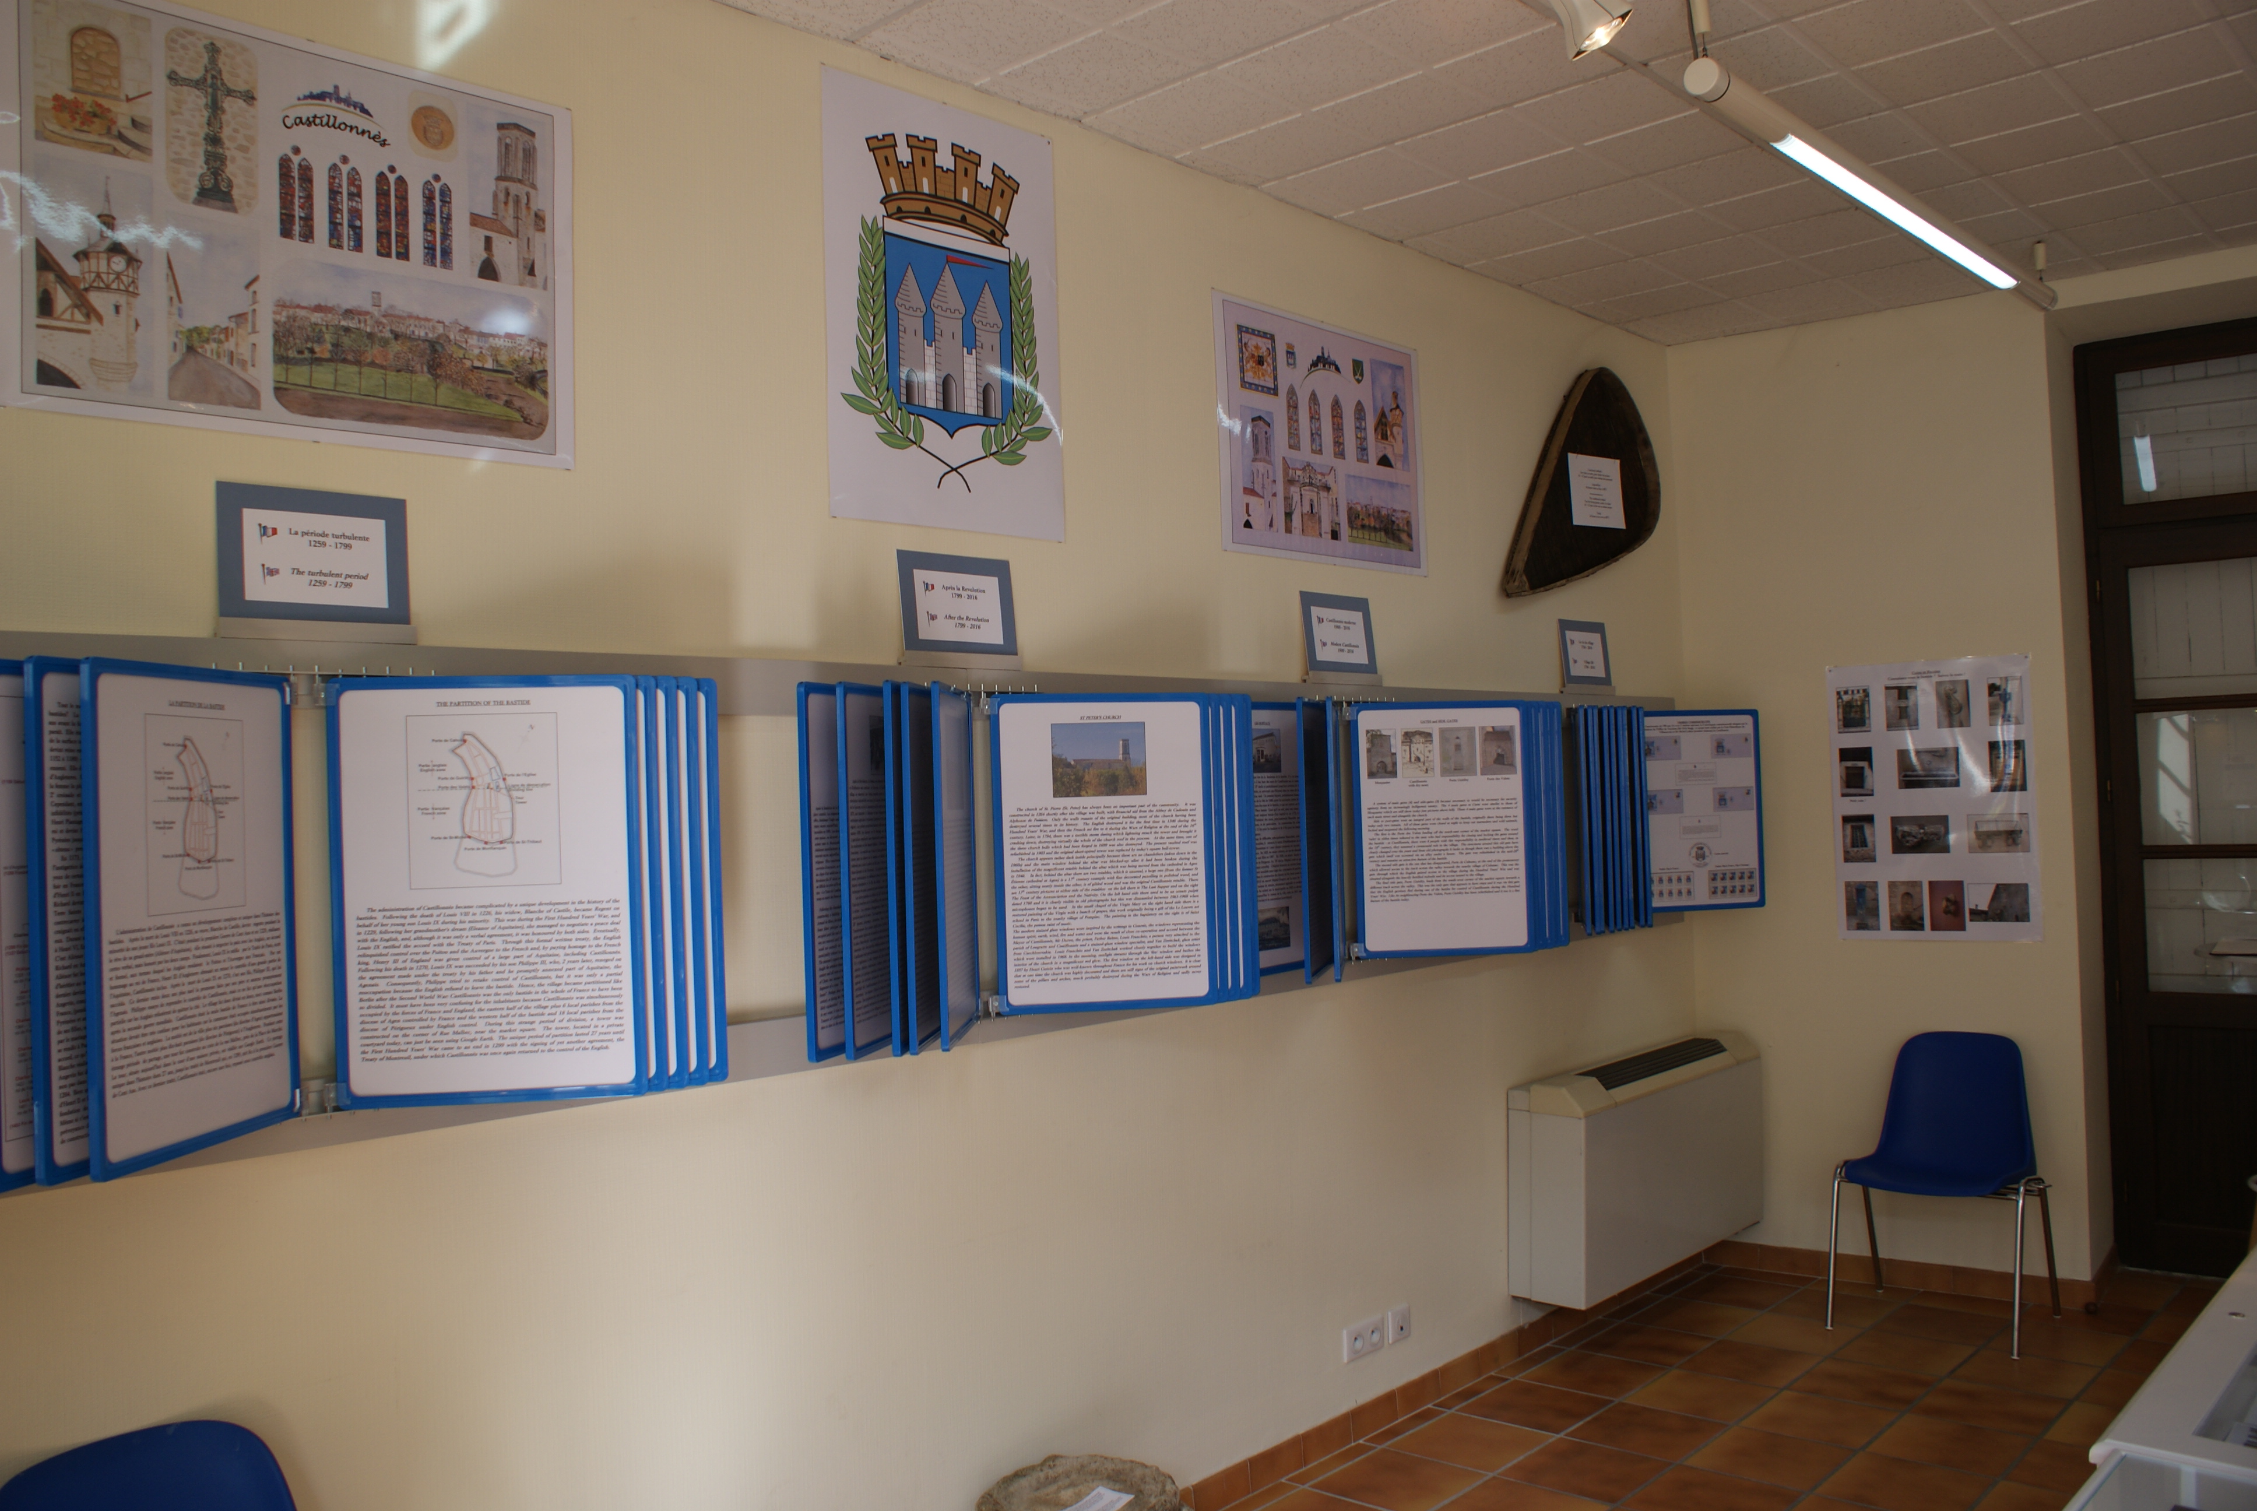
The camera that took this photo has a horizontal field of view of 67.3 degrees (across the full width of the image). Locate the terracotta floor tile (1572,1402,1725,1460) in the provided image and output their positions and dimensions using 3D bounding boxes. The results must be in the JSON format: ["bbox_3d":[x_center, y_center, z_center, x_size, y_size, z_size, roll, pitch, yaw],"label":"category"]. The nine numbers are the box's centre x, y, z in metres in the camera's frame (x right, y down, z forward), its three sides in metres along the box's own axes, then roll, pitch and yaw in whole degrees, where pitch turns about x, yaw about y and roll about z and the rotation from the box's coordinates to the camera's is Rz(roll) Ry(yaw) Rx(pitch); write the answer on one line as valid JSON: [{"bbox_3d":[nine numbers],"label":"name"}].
[{"bbox_3d":[1.263,1.644,4.112,0.295,0.010,0.295,-4,-2,43],"label":"terracotta floor tile"}]

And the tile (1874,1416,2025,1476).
[{"bbox_3d":[1.902,1.602,3.920,0.295,0.010,0.295,-4,-2,43],"label":"tile"}]

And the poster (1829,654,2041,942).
[{"bbox_3d":[2.462,0.141,5.191,0.585,0.850,0.005,-3,-2,37],"label":"poster"}]

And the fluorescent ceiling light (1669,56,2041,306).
[{"bbox_3d":[1.802,-1.250,3.894,0.058,0.058,2.232,-3,-2,43],"label":"fluorescent ceiling light"}]

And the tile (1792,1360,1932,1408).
[{"bbox_3d":[1.929,1.649,4.430,0.300,0.010,0.300,-3,-2,43],"label":"tile"}]

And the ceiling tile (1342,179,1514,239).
[{"bbox_3d":[0.763,-1.359,4.226,0.345,0.016,0.295,-4,-2,43],"label":"ceiling tile"}]

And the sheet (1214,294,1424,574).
[{"bbox_3d":[0.497,-0.782,4.244,0.005,0.600,0.840,-3,-2,43],"label":"sheet"}]

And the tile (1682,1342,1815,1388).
[{"bbox_3d":[1.702,1.663,4.643,0.300,0.010,0.300,-3,-2,43],"label":"tile"}]

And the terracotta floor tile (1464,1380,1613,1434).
[{"bbox_3d":[1.044,1.663,4.322,0.295,0.010,0.295,-4,-2,43],"label":"terracotta floor tile"}]

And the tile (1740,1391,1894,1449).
[{"bbox_3d":[1.718,1.651,4.200,0.300,0.010,0.300,-3,-2,43],"label":"tile"}]

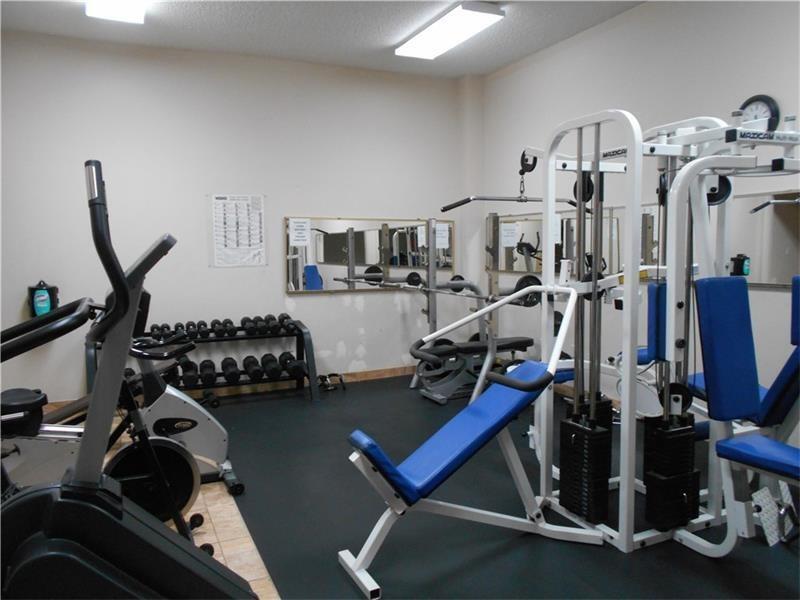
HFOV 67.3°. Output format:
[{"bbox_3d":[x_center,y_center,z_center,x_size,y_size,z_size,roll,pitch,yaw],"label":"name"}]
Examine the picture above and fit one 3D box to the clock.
[{"bbox_3d":[2.353,-1.196,3.972,0.045,0.290,0.290,-4,6,-25],"label":"clock"}]

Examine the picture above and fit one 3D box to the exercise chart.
[{"bbox_3d":[-1.610,-0.689,6.039,0.530,0.715,0.015,-4,6,-25],"label":"exercise chart"}]

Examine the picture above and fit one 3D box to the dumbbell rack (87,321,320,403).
[{"bbox_3d":[-1.820,0.647,5.670,2.000,0.760,0.580,-4,6,-25],"label":"dumbbell rack"}]

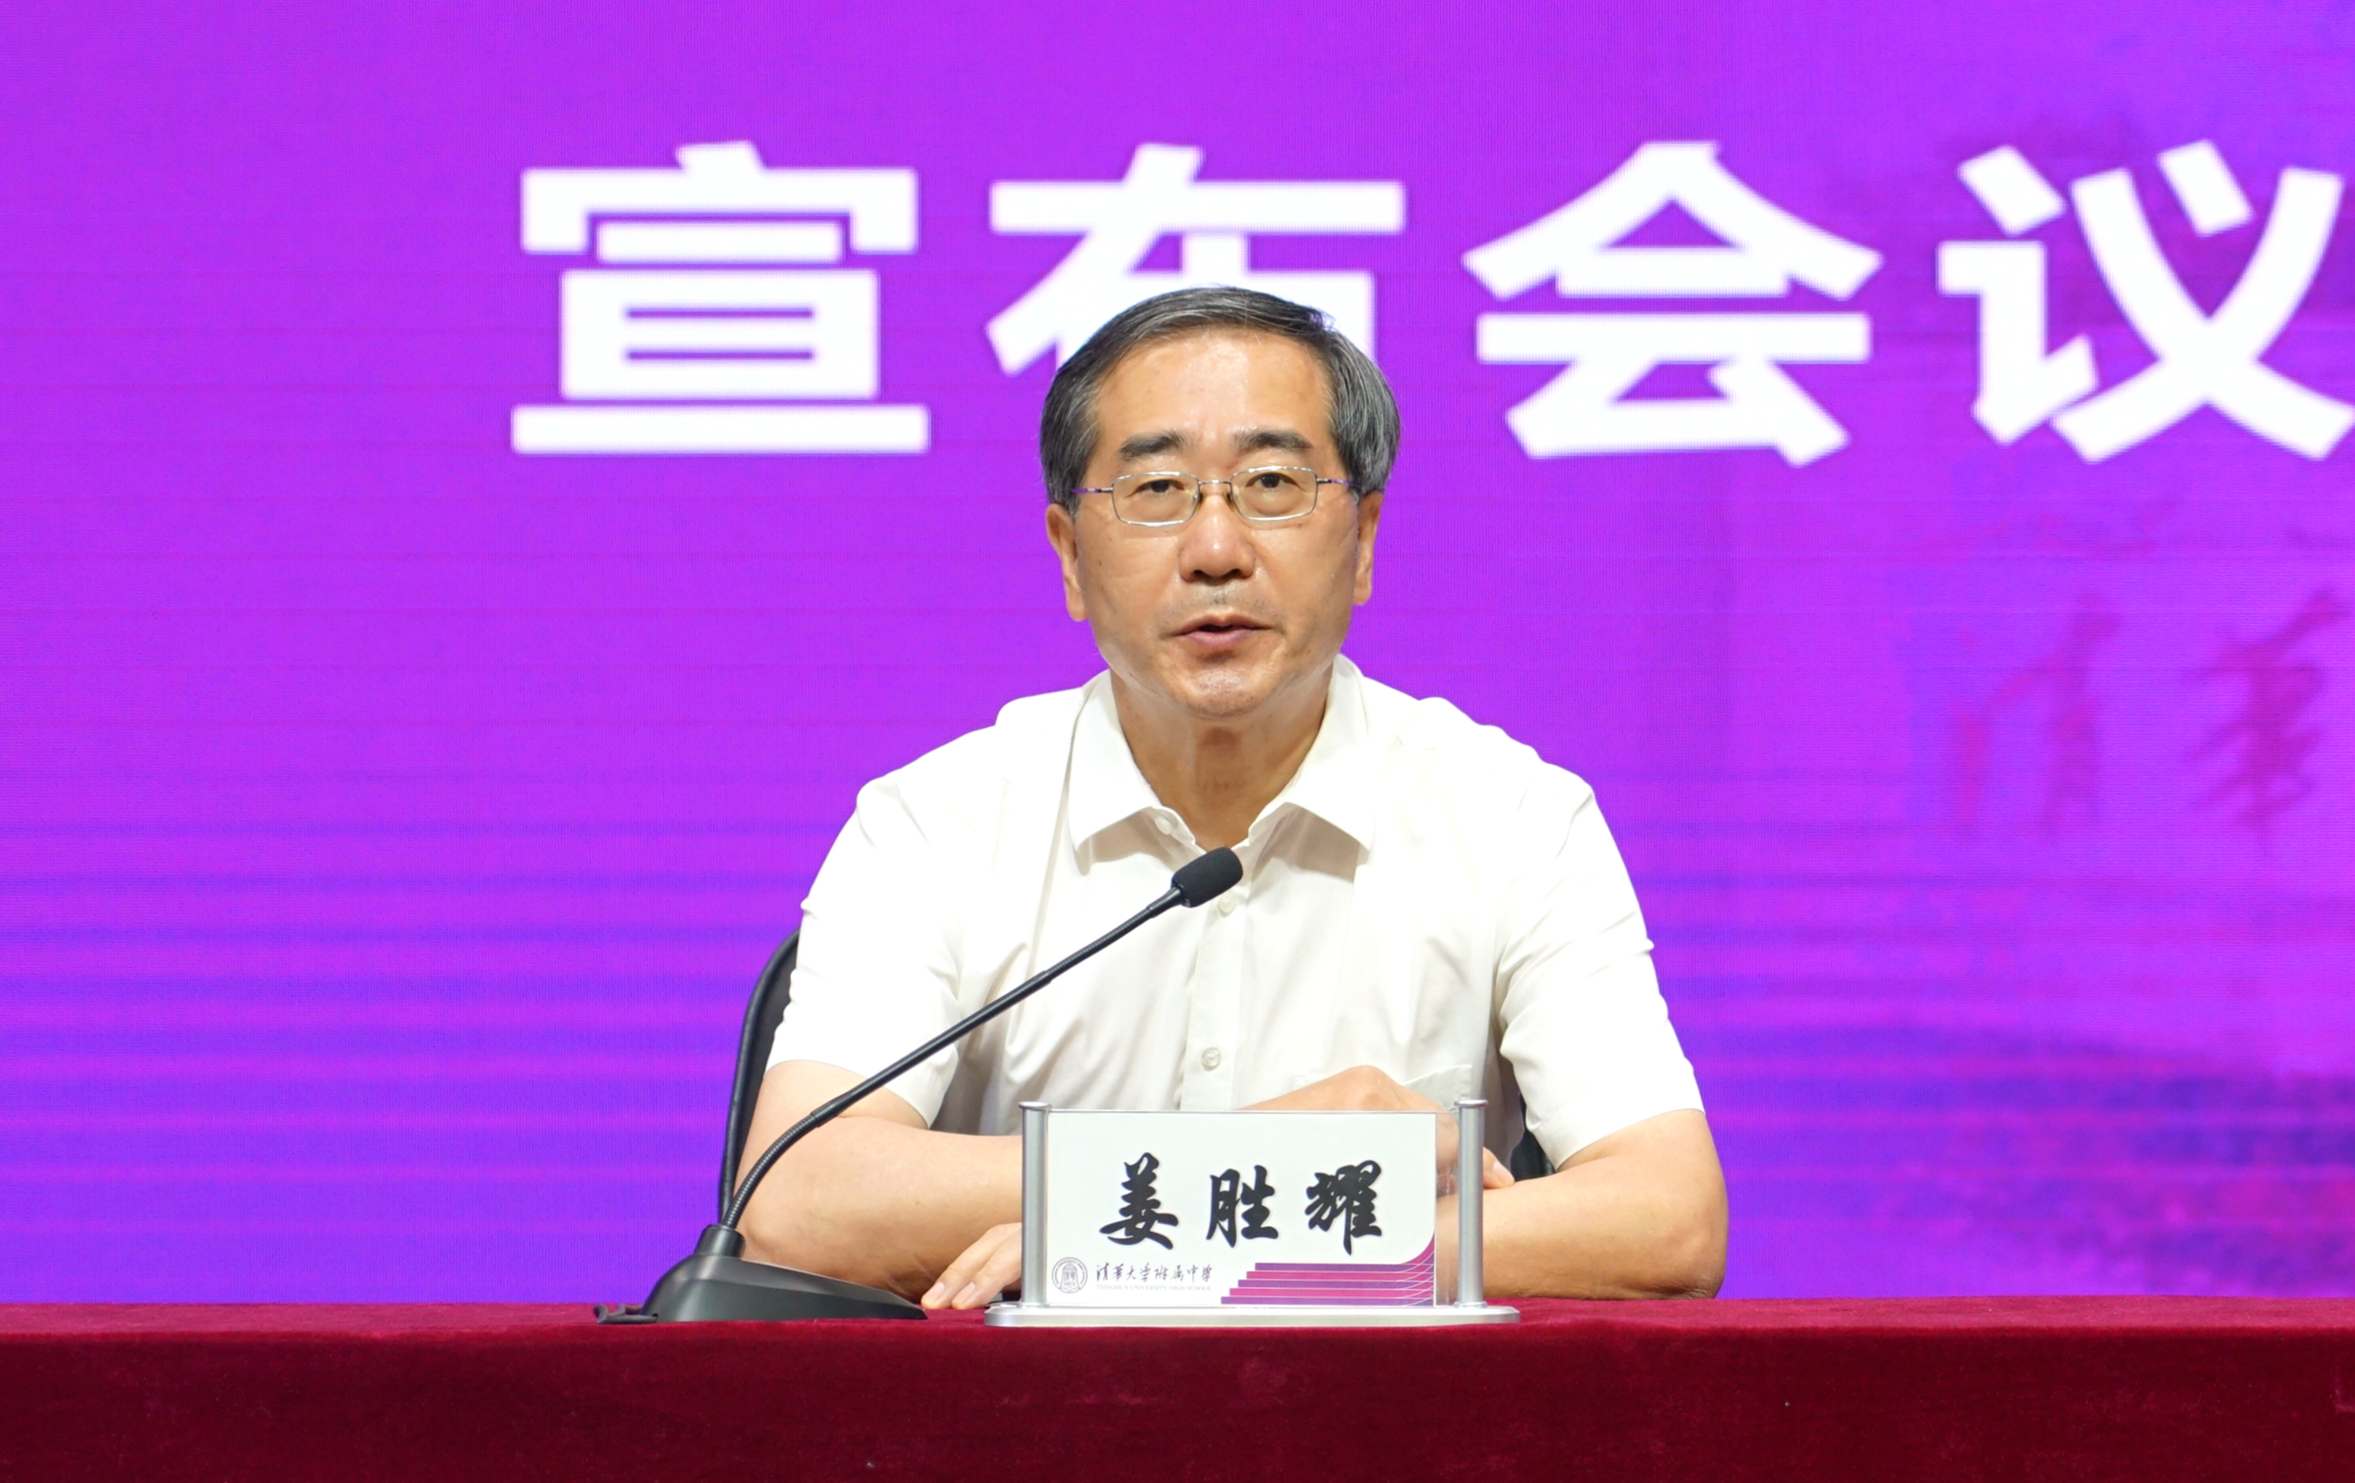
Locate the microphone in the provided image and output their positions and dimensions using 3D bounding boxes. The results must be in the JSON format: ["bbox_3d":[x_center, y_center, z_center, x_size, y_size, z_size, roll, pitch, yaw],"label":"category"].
[{"bbox_3d":[-0.127,0.177,2.384,0.320,0.250,0.110,2,-6,-22],"label":"microphone"}]

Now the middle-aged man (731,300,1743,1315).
[{"bbox_3d":[0.030,0.400,2.554,0.560,1.330,0.680,0,-5,0],"label":"middle-aged man"}]

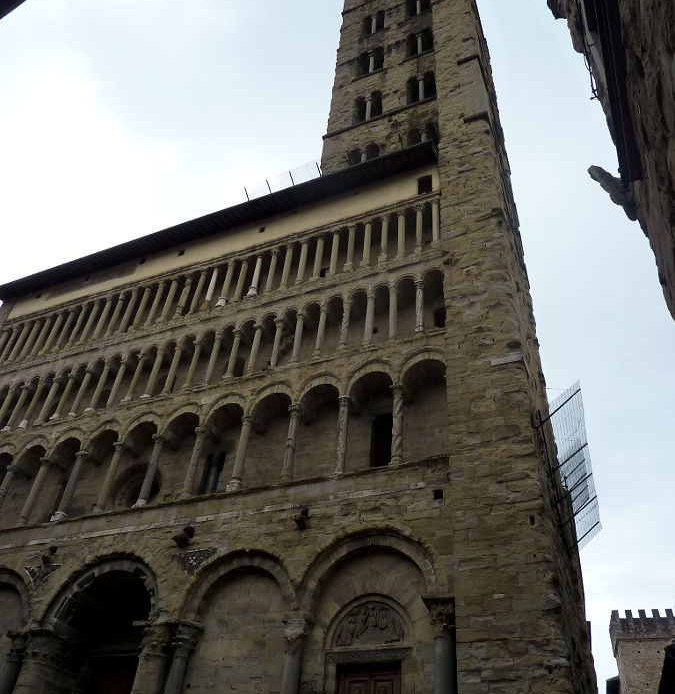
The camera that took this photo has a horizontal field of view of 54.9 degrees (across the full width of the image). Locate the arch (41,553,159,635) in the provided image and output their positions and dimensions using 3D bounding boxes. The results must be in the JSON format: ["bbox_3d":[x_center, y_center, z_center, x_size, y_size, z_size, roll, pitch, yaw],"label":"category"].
[{"bbox_3d":[-6.938,7.776,20.545,4.667,2.234,1.000,-13,-44,21],"label":"arch"}]

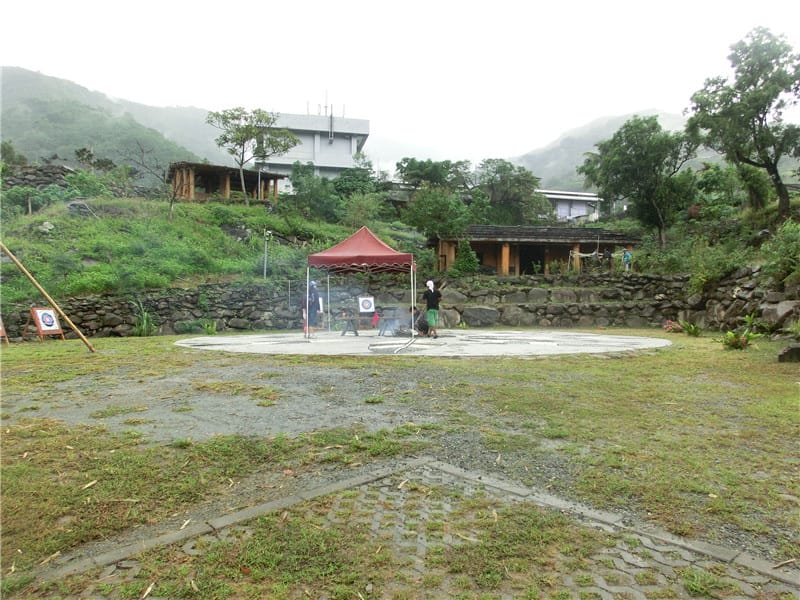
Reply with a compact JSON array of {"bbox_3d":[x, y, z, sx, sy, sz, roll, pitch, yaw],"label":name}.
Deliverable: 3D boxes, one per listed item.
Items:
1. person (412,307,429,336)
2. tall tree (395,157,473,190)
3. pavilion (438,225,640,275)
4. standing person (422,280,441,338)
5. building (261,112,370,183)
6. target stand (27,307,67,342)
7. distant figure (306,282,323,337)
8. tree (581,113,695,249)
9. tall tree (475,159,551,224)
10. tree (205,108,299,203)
[{"bbox_3d":[0.620,0.610,16.300,0.700,0.880,0.520,-1,1,-18],"label":"person"},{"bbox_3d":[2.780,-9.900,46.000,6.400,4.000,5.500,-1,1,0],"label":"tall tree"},{"bbox_3d":[8.100,-3.100,34.700,12.600,3.150,5.000,-1,1,-12],"label":"pavilion"},{"bbox_3d":[0.880,0.270,15.750,0.520,1.640,0.360,-1,1,-6],"label":"standing person"},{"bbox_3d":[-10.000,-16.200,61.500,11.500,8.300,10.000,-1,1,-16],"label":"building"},{"bbox_3d":[-9.560,0.660,14.900,0.750,0.950,0.680,0,1,18],"label":"target stand"},{"bbox_3d":[-2.570,0.300,16.600,0.420,1.720,0.500,0,1,30],"label":"distant figure"},{"bbox_3d":[15.400,-7.900,36.500,7.600,8.600,7.000,-1,1,0],"label":"tree"},{"bbox_3d":[8.640,-8.400,43.000,5.800,5.200,5.300,-1,1,0],"label":"tall tree"},{"bbox_3d":[-10.500,-10.300,39.500,6.400,6.900,6.000,-1,1,0],"label":"tree"}]

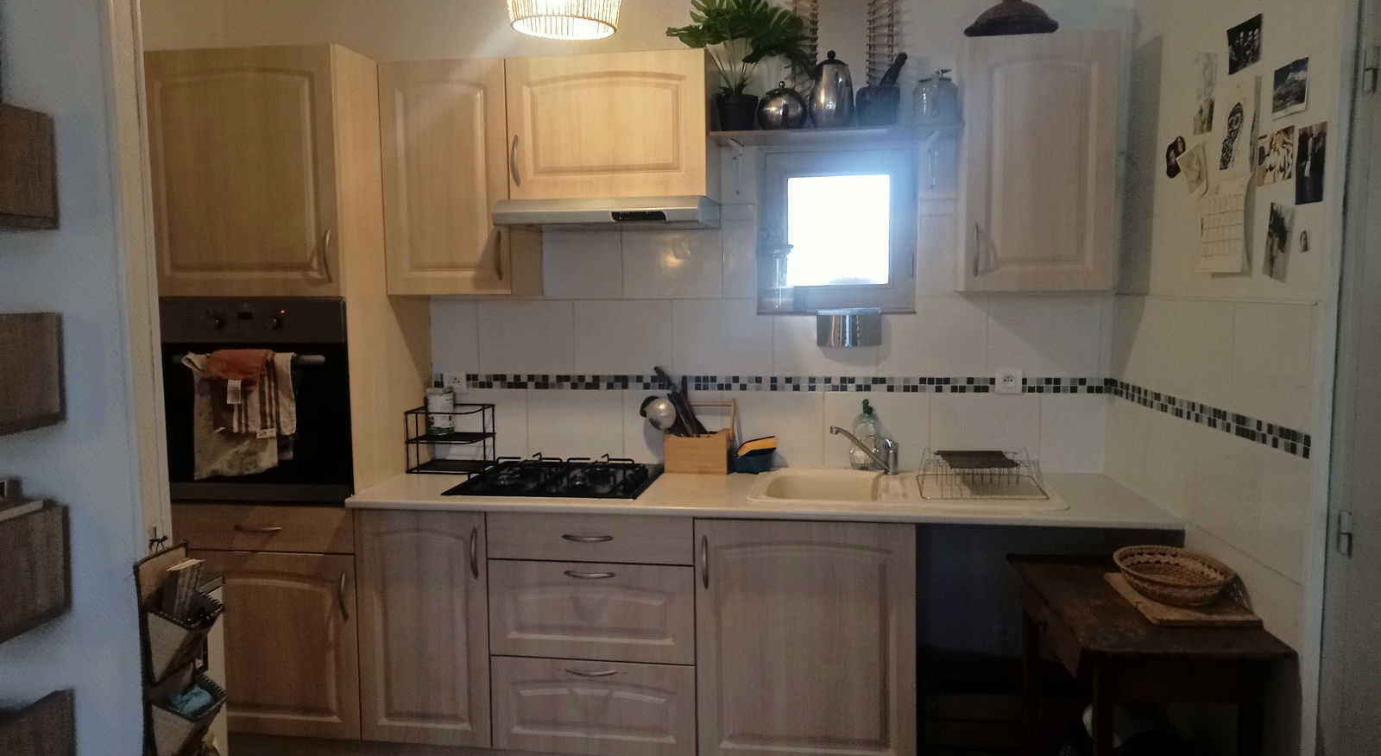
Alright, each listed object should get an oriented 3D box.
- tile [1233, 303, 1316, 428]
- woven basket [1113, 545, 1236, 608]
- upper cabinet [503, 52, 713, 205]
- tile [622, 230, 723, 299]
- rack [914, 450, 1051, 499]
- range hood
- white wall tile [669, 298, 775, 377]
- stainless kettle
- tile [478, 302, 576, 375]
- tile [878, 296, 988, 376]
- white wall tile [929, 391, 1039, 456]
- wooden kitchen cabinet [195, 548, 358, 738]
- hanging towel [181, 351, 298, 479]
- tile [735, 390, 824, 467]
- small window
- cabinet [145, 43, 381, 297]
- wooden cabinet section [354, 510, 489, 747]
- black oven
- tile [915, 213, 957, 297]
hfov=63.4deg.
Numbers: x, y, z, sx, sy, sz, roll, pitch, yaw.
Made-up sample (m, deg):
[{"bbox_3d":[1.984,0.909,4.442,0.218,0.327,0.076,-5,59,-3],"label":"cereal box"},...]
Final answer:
[{"bbox_3d":[1.223,-0.030,2.362,0.020,0.254,0.345,0,5,3],"label":"tile"},{"bbox_3d":[1.120,0.464,2.583,0.250,0.074,0.364,0,5,9],"label":"woven basket"},{"bbox_3d":[-0.224,-0.752,3.432,0.598,0.419,0.310,0,5,10],"label":"upper cabinet"},{"bbox_3d":[-0.060,-0.383,3.622,0.332,0.251,0.020,0,5,10],"label":"tile"},{"bbox_3d":[0.855,0.274,3.299,0.346,0.097,0.370,0,5,9],"label":"rack"},{"bbox_3d":[-0.235,-0.498,3.403,0.601,0.086,0.471,0,5,10],"label":"range hood"},{"bbox_3d":[0.105,-0.130,3.593,0.330,0.251,0.010,0,5,10],"label":"white wall tile"},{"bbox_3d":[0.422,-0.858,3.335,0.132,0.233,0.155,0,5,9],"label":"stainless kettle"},{"bbox_3d":[-0.550,-0.136,3.747,0.330,0.249,0.010,0,6,10],"label":"tile"},{"bbox_3d":[0.759,-0.127,3.500,0.332,0.254,0.020,0,5,10],"label":"tile"},{"bbox_3d":[0.922,0.172,3.498,0.332,0.251,0.020,0,5,10],"label":"white wall tile"},{"bbox_3d":[-1.220,0.760,3.593,0.596,0.558,0.560,0,6,10],"label":"wooden kitchen cabinet"},{"bbox_3d":[-1.286,0.107,3.204,0.343,0.367,0.085,0,5,9],"label":"hanging towel"},{"bbox_3d":[0.273,0.170,3.636,0.332,0.251,0.010,0,5,9],"label":"tile"},{"bbox_3d":[0.474,-0.478,3.603,0.502,0.534,0.120,0,5,9],"label":"small window"},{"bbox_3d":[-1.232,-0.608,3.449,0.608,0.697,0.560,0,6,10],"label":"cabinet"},{"bbox_3d":[-0.727,0.700,3.501,0.400,0.691,0.580,0,5,10],"label":"wooden cabinet section"},{"bbox_3d":[-1.239,0.041,3.493,0.596,0.591,0.560,0,5,9],"label":"black oven"},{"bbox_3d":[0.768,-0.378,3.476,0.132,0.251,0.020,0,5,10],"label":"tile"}]

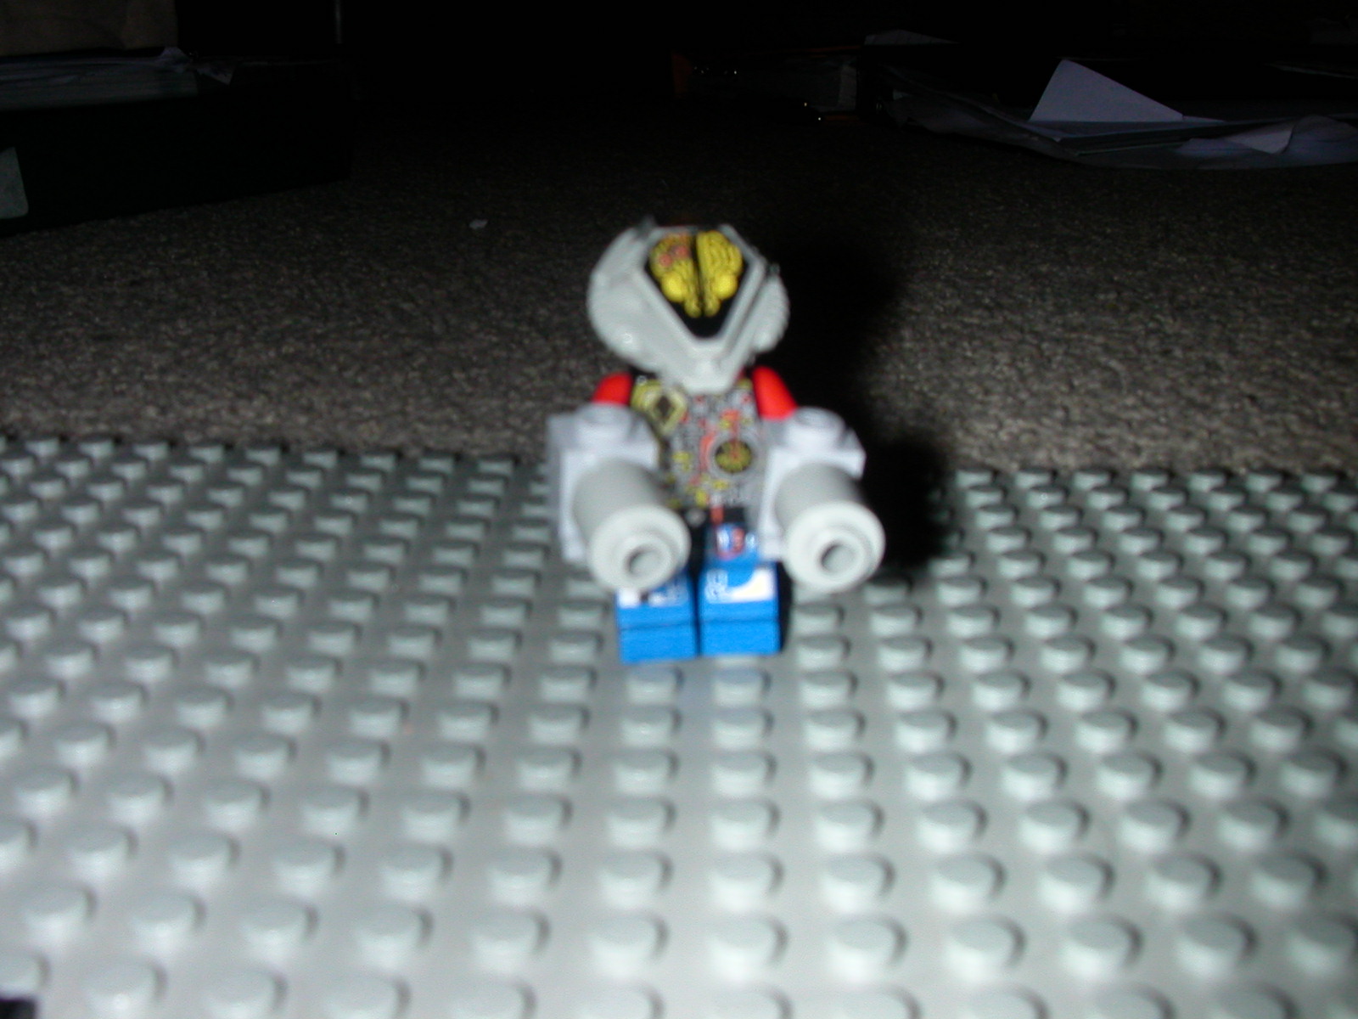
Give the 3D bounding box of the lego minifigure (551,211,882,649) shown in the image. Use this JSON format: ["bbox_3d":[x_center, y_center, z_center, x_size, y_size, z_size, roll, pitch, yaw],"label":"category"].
[{"bbox_3d":[0.002,-0.004,0.127,0.027,0.041,0.032,-3,20,-9],"label":"lego minifigure"}]

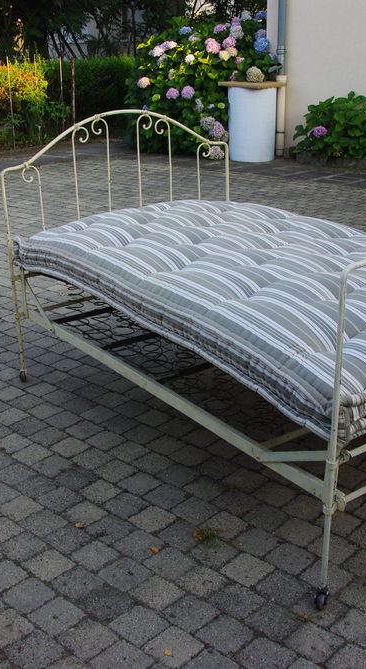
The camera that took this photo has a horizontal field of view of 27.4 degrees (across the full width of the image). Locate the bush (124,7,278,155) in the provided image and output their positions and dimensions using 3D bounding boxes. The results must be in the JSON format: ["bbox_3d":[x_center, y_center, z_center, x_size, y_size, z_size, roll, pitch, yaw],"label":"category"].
[{"bbox_3d":[0.255,-3.676,10.862,2.250,1.840,1.950,17,28,39],"label":"bush"}]

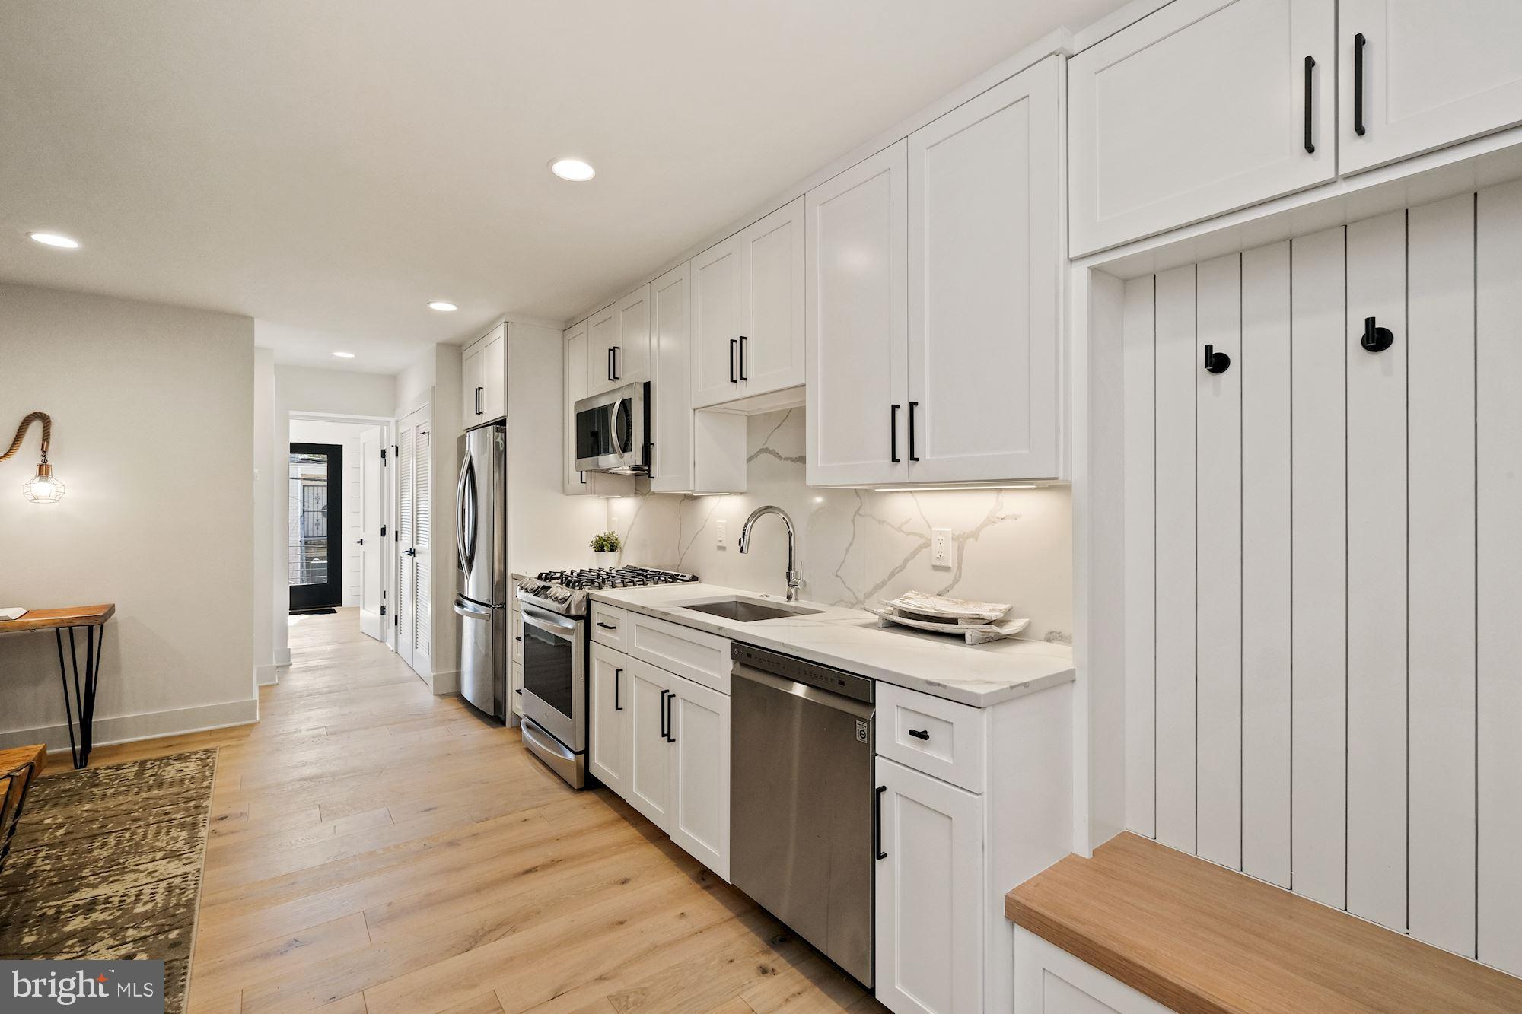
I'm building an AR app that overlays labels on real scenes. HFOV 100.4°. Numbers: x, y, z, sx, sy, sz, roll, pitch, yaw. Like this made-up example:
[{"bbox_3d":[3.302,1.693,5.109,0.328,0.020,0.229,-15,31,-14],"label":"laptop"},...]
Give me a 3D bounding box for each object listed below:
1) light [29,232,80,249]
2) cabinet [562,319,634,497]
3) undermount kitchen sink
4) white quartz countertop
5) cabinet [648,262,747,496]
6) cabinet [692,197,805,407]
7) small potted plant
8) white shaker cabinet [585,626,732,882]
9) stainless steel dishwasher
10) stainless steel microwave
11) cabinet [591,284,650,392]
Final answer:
[{"bbox_3d":[-3.116,-1.165,2.796,0.160,0.020,0.160,0,0,-39],"label":"light"},{"bbox_3d":[-1.020,-0.601,4.007,0.318,1.056,0.394,0,0,-39],"label":"cabinet"},{"bbox_3d":[-0.067,0.510,2.436,0.380,0.220,0.540,0,0,-39],"label":"undermount kitchen sink"},{"bbox_3d":[0.083,0.411,2.338,0.640,0.032,2.033,0,0,-39],"label":"white quartz countertop"},{"bbox_3d":[-0.297,-0.579,3.022,0.315,1.014,0.358,0,0,-39],"label":"cabinet"},{"bbox_3d":[0.040,-0.786,2.683,0.318,0.688,0.767,0,0,-39],"label":"cabinet"},{"bbox_3d":[-0.977,0.275,3.996,0.184,0.245,0.184,0,0,-39],"label":"small potted plant"},{"bbox_3d":[-0.202,0.835,2.663,0.607,0.820,1.078,0,0,-39],"label":"white shaker cabinet"},{"bbox_3d":[0.317,0.846,2.001,0.595,0.827,0.600,0,0,-39],"label":"stainless steel dishwasher"},{"bbox_3d":[-0.709,-0.410,3.542,0.415,0.430,0.755,0,0,-39],"label":"stainless steel microwave"},{"bbox_3d":[-0.638,-0.850,3.442,0.315,0.468,0.717,0,0,-39],"label":"cabinet"}]

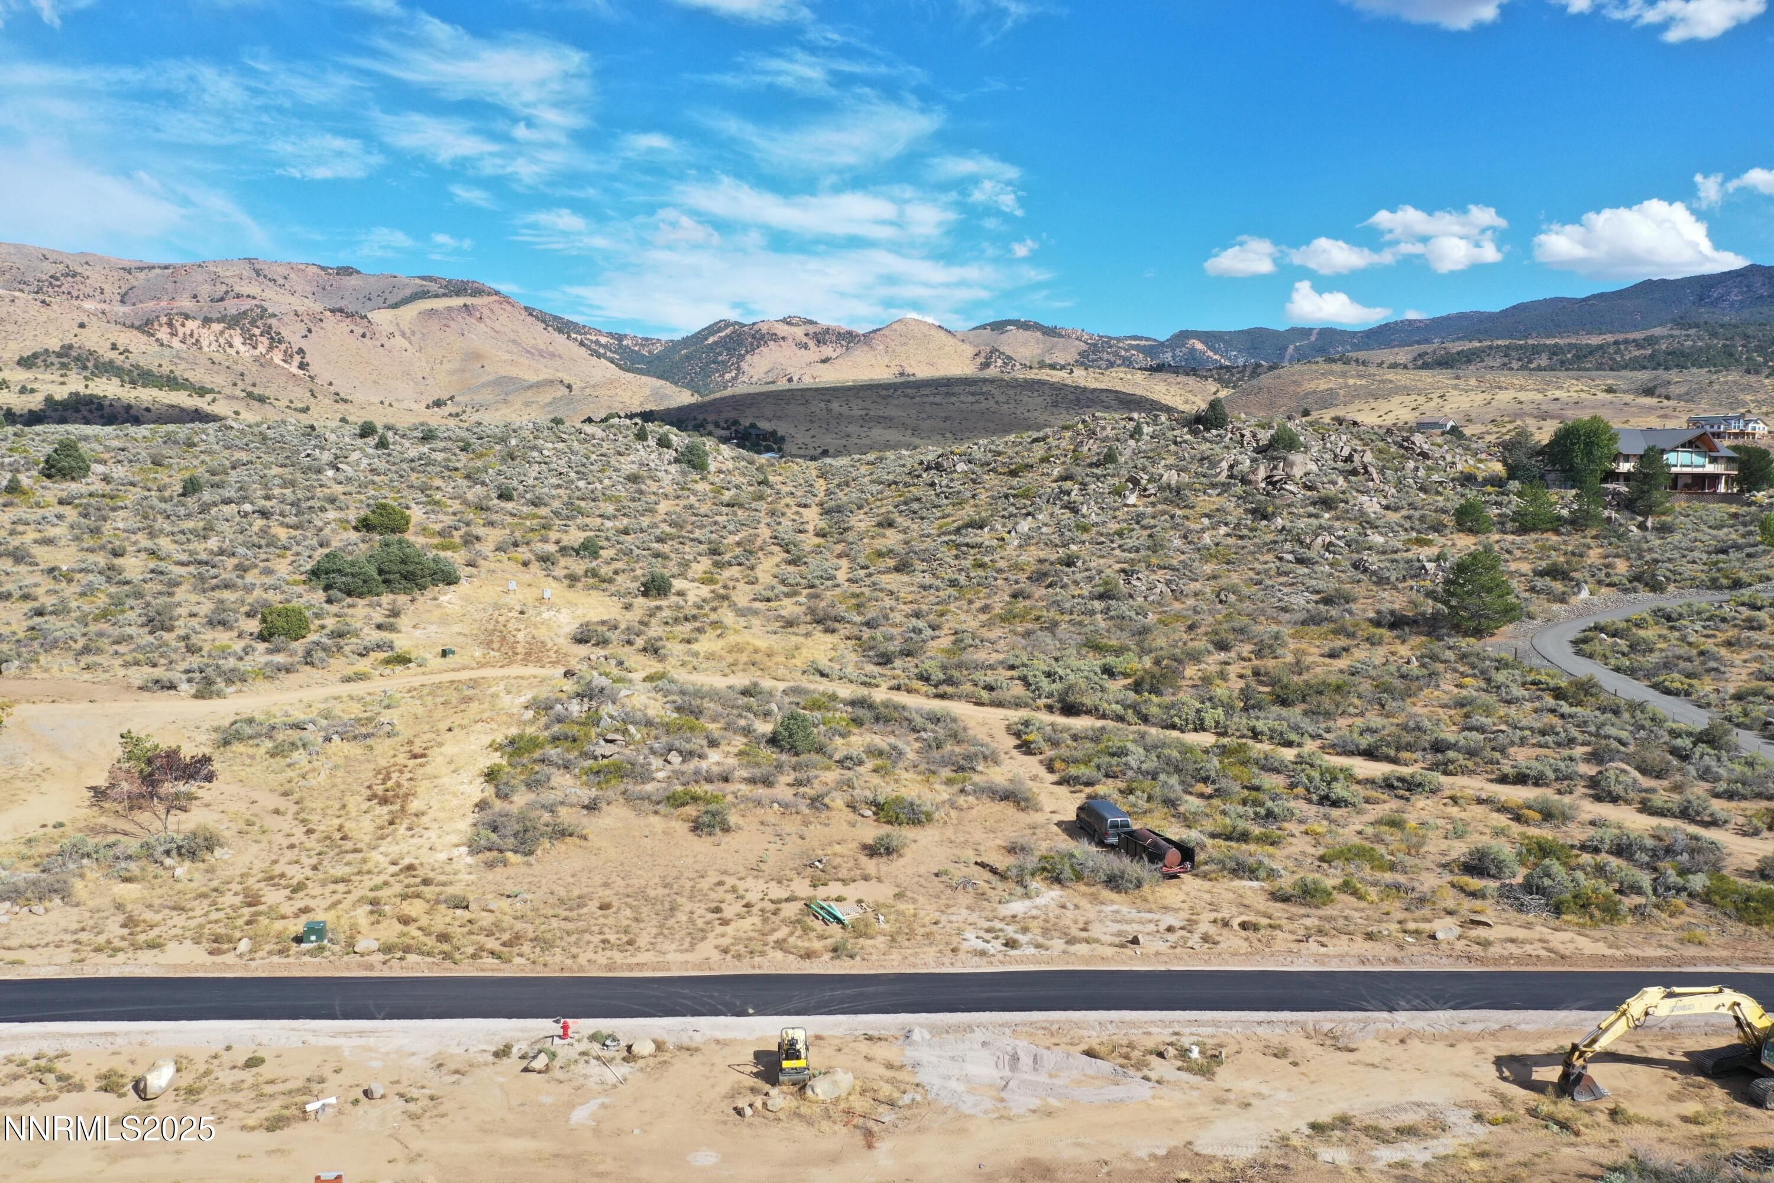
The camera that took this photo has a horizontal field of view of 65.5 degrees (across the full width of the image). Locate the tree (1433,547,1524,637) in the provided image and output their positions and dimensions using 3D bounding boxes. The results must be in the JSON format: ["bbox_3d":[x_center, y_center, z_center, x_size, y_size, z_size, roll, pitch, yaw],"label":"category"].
[{"bbox_3d":[61.337,0.072,143.000,8.683,9.341,8.249,0,5,0],"label":"tree"}]

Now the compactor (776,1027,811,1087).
[{"bbox_3d":[-3.858,19.036,57.300,1.280,2.229,2.500,0,5,-5],"label":"compactor"}]

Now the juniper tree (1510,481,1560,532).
[{"bbox_3d":[86.123,-11.218,183.000,6.155,6.620,5.847,0,5,0],"label":"juniper tree"}]

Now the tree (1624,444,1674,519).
[{"bbox_3d":[105.333,-15.067,191.000,6.245,10.557,5.933,0,5,0],"label":"tree"}]

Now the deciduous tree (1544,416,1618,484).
[{"bbox_3d":[100.653,-20.299,200.000,9.903,10.049,9.407,0,5,0],"label":"deciduous tree"}]

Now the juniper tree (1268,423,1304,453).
[{"bbox_3d":[62.092,-23.928,215.000,5.222,4.861,4.961,0,5,0],"label":"juniper tree"}]

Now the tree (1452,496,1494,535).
[{"bbox_3d":[77.243,-10.059,182.000,5.101,5.121,4.846,0,5,0],"label":"tree"}]

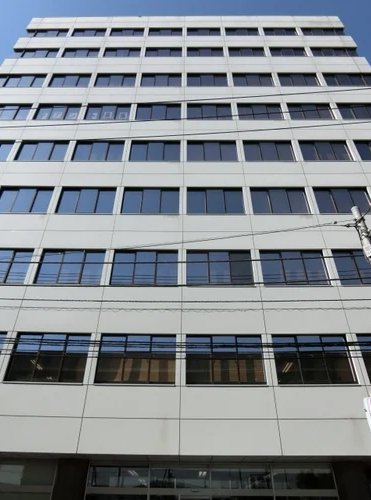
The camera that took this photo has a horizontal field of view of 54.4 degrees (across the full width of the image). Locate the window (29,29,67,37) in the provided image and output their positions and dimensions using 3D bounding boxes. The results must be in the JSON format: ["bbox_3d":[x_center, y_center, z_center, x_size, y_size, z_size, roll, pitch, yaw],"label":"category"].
[{"bbox_3d":[-10.273,-16.368,27.344,2.892,1.480,0.200,0,-38,0],"label":"window"}]

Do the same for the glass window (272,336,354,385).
[{"bbox_3d":[4.189,3.585,11.777,2.546,1.668,0.200,0,-38,0],"label":"glass window"}]

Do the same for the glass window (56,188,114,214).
[{"bbox_3d":[-4.317,-2.114,15.843,2.440,1.650,0.150,0,-38,0],"label":"glass window"}]

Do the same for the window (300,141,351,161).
[{"bbox_3d":[6.900,-4.839,17.893,2.440,1.650,0.150,0,-38,0],"label":"window"}]

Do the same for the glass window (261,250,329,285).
[{"bbox_3d":[4.205,0.715,14.003,2.546,1.678,0.200,0,-38,0],"label":"glass window"}]

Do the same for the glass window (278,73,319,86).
[{"bbox_3d":[7.148,-10.632,22.786,2.546,1.707,0.200,0,-38,0],"label":"glass window"}]

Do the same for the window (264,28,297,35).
[{"bbox_3d":[7.365,-16.793,28.021,2.611,1.671,0.150,0,-38,0],"label":"window"}]

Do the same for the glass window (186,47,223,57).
[{"bbox_3d":[1.453,-14.127,25.999,2.629,1.673,0.150,0,-38,0],"label":"glass window"}]

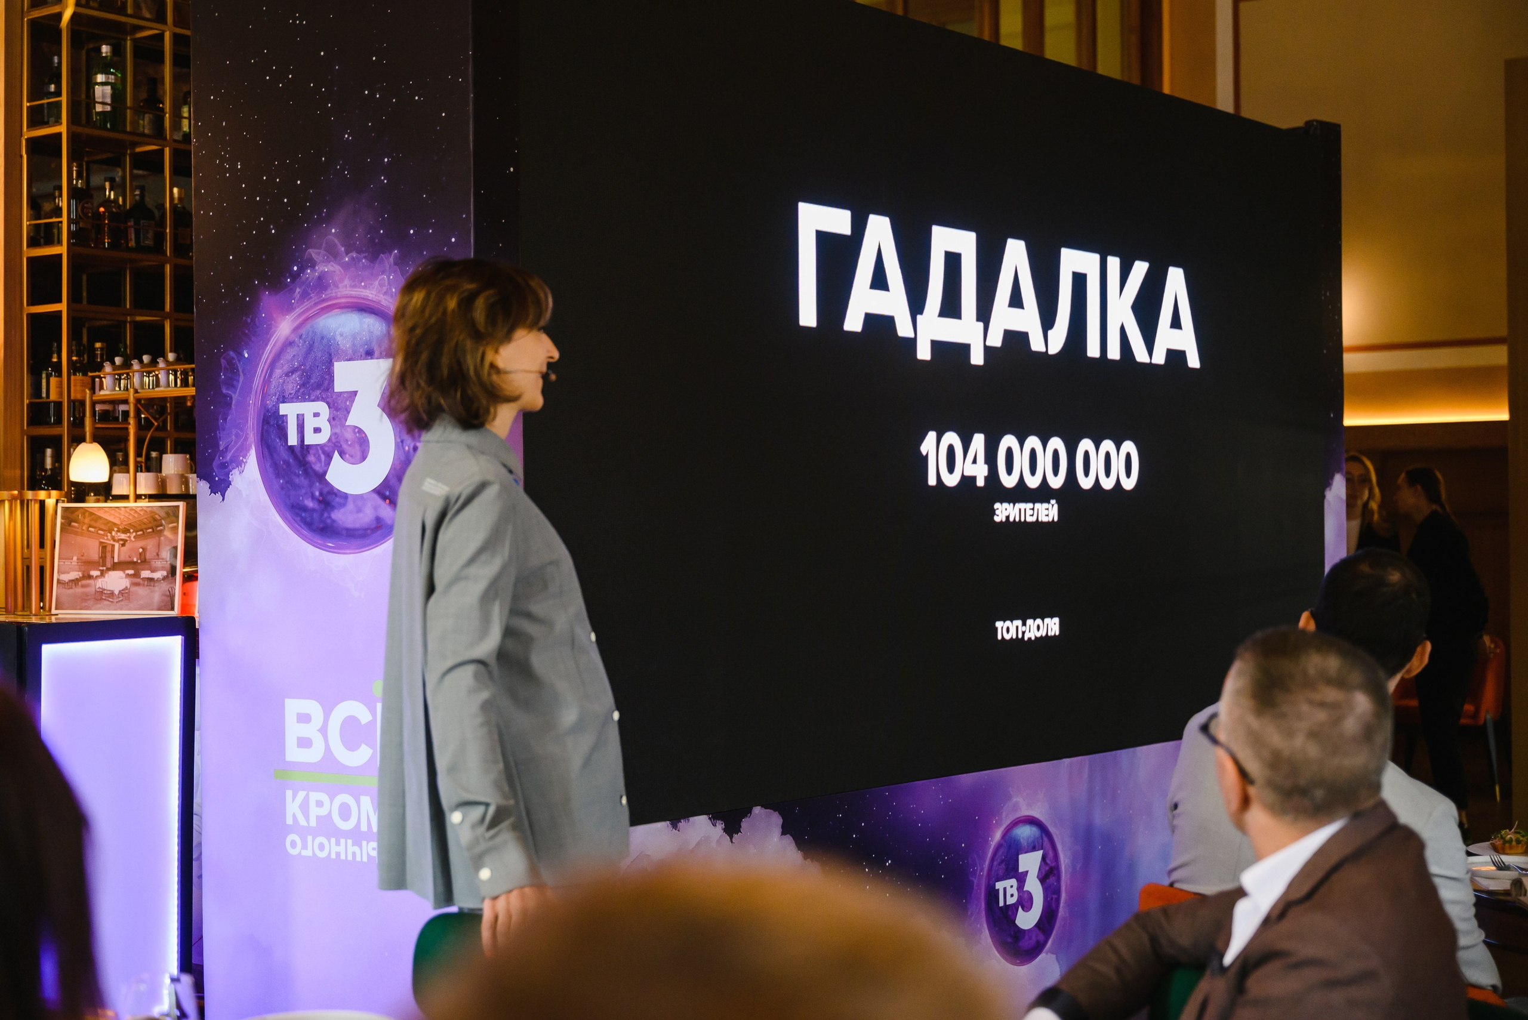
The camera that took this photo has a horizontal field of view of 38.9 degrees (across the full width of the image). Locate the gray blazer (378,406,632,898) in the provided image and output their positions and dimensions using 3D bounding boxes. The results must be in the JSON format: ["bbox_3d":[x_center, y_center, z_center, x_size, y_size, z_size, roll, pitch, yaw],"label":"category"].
[{"bbox_3d":[-0.383,0.217,3.180,0.360,0.720,0.500,-1,0,-10],"label":"gray blazer"}]

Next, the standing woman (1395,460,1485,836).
[{"bbox_3d":[2.910,0.624,9.300,0.390,1.630,0.470,-1,0,26],"label":"standing woman"}]

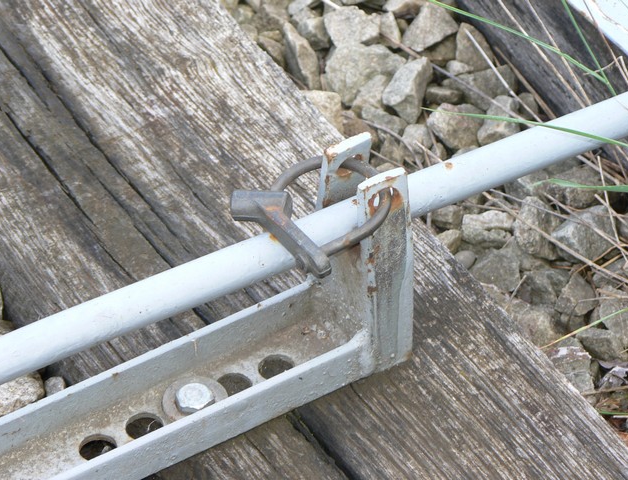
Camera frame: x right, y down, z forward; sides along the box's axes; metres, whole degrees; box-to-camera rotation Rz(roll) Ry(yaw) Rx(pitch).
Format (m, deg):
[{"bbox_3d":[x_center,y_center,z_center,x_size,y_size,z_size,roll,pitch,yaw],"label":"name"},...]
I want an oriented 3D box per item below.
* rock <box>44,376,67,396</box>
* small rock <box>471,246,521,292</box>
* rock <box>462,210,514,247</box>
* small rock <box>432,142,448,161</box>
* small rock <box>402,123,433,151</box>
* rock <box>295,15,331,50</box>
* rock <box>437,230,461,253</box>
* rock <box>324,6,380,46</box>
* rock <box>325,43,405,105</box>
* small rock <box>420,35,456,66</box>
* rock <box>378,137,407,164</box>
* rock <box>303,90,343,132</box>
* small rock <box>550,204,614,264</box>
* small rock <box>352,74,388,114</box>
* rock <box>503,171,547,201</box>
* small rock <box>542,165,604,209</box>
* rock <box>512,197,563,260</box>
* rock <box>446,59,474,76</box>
[{"bbox_3d":[-0.186,0.107,2.374,0.016,0.013,0.017,0,46,0],"label":"rock"},{"bbox_3d":[0.125,0.020,2.264,0.033,0.021,0.029,-11,48,-10],"label":"small rock"},{"bbox_3d":[0.127,-0.008,2.387,0.039,0.023,0.024,0,49,0],"label":"rock"},{"bbox_3d":[0.090,-0.063,2.355,0.011,0.011,0.013,0,47,0],"label":"small rock"},{"bbox_3d":[0.080,-0.079,2.547,0.023,0.019,0.022,0,46,0],"label":"small rock"},{"bbox_3d":[0.000,-0.153,2.424,0.026,0.021,0.024,-11,48,-10],"label":"rock"},{"bbox_3d":[0.093,0.000,2.283,0.017,0.014,0.016,-15,49,-13],"label":"rock"},{"bbox_3d":[0.031,-0.170,2.613,0.044,0.030,0.036,0,46,0],"label":"rock"},{"bbox_3d":[0.040,-0.131,2.596,0.063,0.039,0.055,0,46,0],"label":"rock"},{"bbox_3d":[0.094,-0.147,2.510,0.032,0.022,0.029,0,49,0],"label":"small rock"},{"bbox_3d":[0.056,-0.064,2.349,0.019,0.016,0.020,0,47,0],"label":"rock"},{"bbox_3d":[0.007,-0.096,2.465,0.032,0.023,0.030,0,49,0],"label":"rock"},{"bbox_3d":[0.201,-0.005,2.468,0.048,0.036,0.043,0,46,0],"label":"small rock"},{"bbox_3d":[0.044,-0.110,2.477,0.032,0.022,0.033,0,49,0],"label":"small rock"},{"bbox_3d":[0.150,-0.040,2.327,0.033,0.023,0.027,0,47,0],"label":"rock"},{"bbox_3d":[0.190,-0.039,2.415,0.046,0.027,0.031,-8,49,-7],"label":"small rock"},{"bbox_3d":[0.162,-0.008,2.387,0.036,0.033,0.042,15,50,13],"label":"rock"},{"bbox_3d":[0.106,-0.125,2.392,0.021,0.012,0.014,0,47,0],"label":"rock"}]

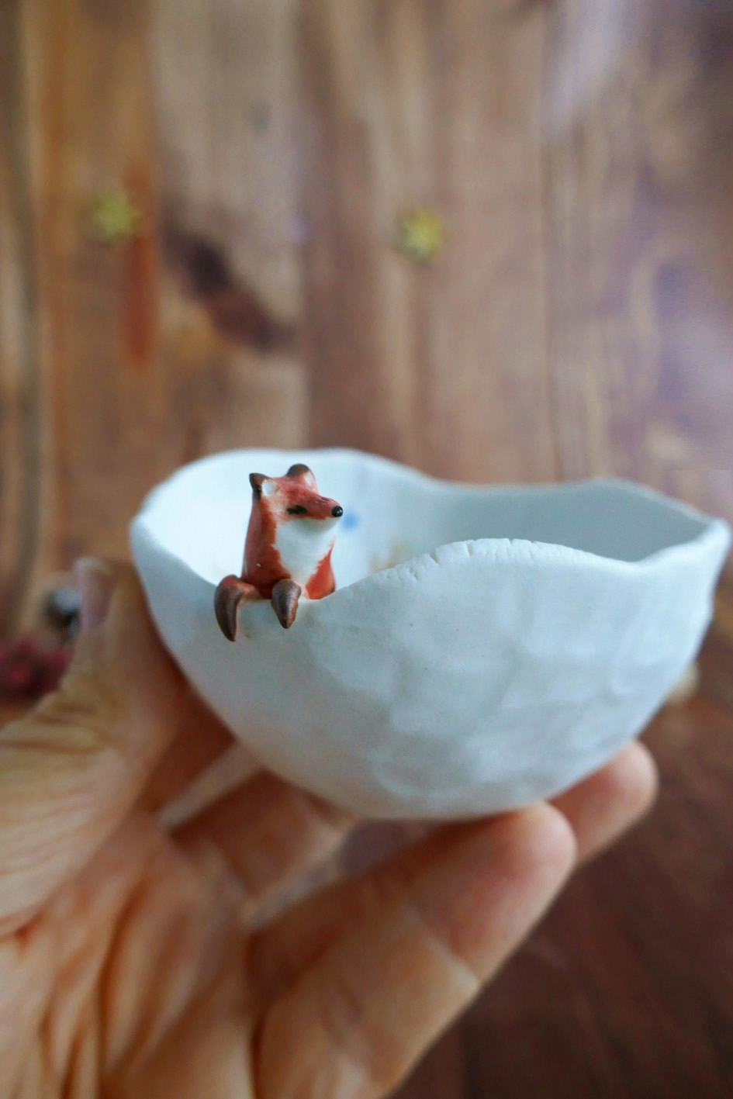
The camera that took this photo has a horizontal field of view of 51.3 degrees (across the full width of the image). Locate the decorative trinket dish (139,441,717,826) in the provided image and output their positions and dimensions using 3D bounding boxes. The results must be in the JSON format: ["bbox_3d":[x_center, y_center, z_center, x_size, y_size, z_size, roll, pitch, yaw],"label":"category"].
[{"bbox_3d":[0.010,0.012,0.124,0.087,0.055,0.087,0,12,0],"label":"decorative trinket dish"}]

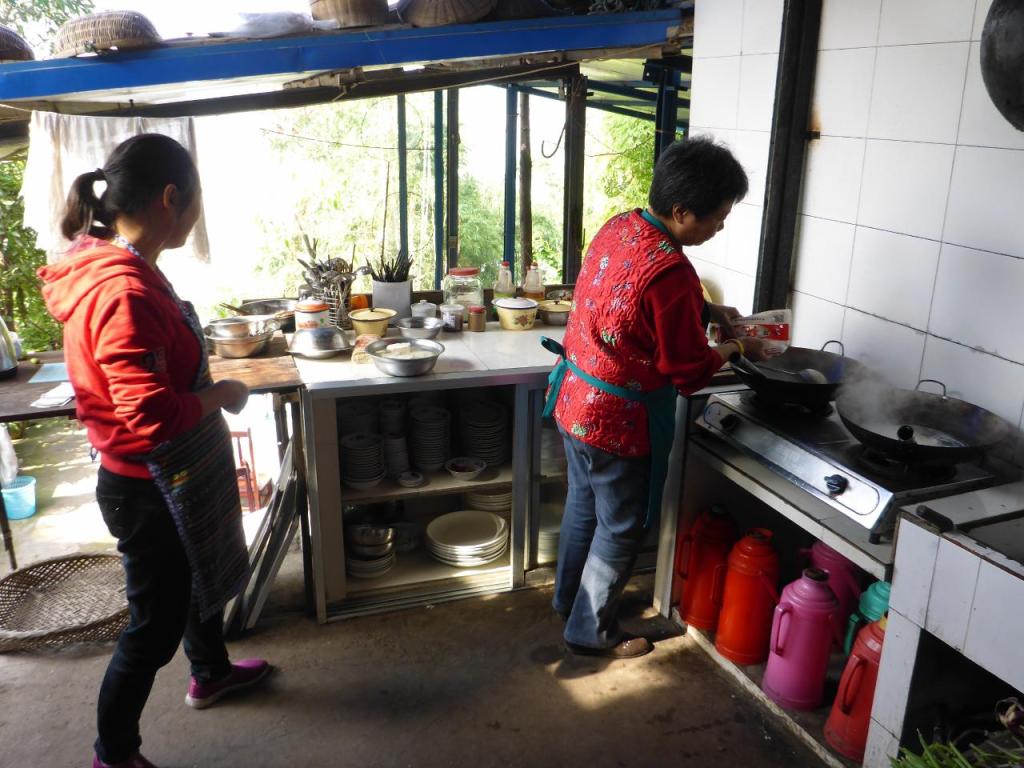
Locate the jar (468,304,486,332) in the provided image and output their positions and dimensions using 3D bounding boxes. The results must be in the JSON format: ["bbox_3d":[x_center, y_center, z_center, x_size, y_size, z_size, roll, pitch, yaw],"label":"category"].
[{"bbox_3d":[-0.127,-0.240,3.033,0.064,0.087,0.064,1,17,0],"label":"jar"}]

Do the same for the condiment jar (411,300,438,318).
[{"bbox_3d":[-0.339,-0.274,3.180,0.095,0.092,0.095,1,19,0],"label":"condiment jar"}]

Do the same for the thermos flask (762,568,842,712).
[{"bbox_3d":[0.783,0.678,2.240,0.195,0.370,0.165,-7,19,-21],"label":"thermos flask"}]

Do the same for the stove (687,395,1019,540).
[{"bbox_3d":[0.877,0.178,2.269,0.390,0.145,0.725,-6,20,-21],"label":"stove"}]

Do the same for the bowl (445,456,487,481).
[{"bbox_3d":[-0.149,0.282,2.685,0.136,0.046,0.136,1,17,0],"label":"bowl"}]

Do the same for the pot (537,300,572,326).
[{"bbox_3d":[0.168,-0.274,3.158,0.146,0.092,0.146,1,17,0],"label":"pot"}]

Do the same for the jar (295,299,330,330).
[{"bbox_3d":[-0.724,-0.252,3.008,0.120,0.108,0.120,0,17,-4],"label":"jar"}]

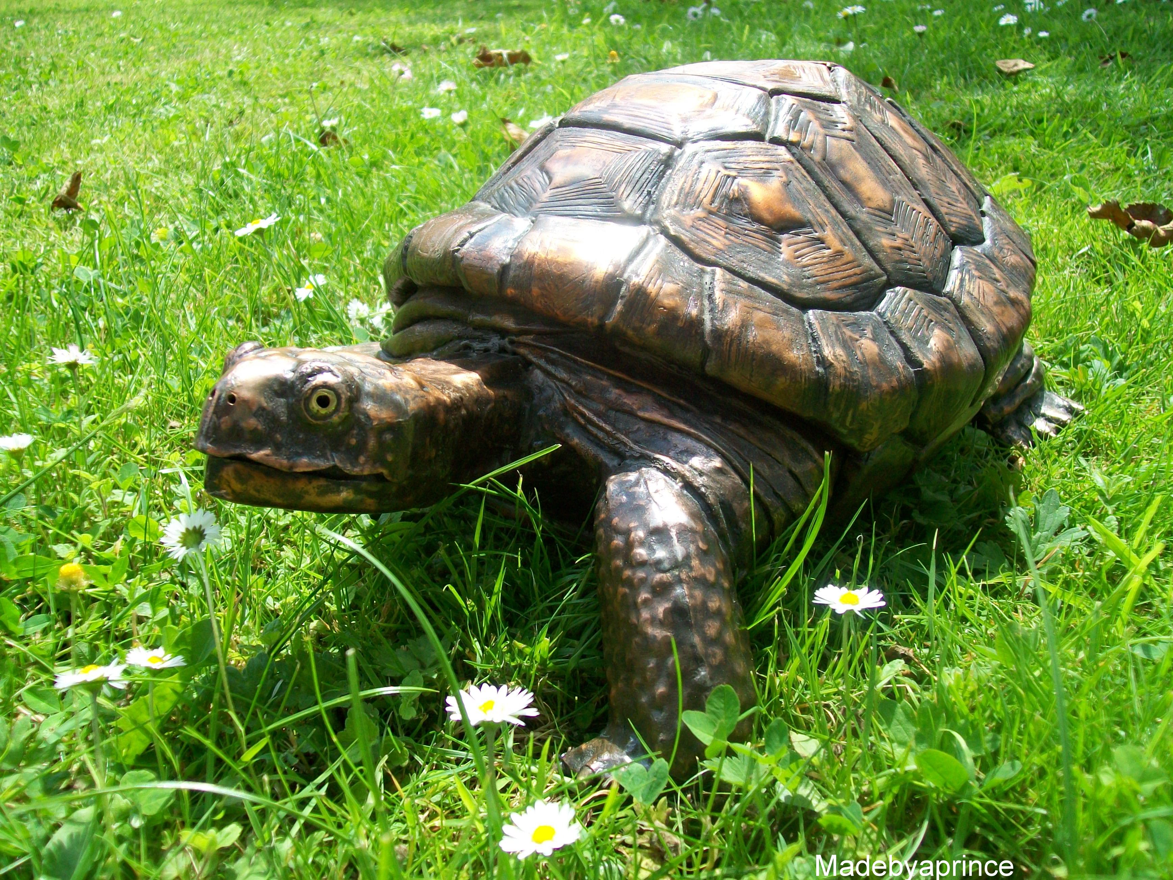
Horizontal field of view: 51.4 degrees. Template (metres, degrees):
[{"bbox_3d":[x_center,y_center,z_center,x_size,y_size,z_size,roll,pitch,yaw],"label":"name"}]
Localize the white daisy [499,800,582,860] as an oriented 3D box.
[{"bbox_3d":[-0.013,0.107,0.335,0.023,0.009,0.023,-9,26,4],"label":"white daisy"}]

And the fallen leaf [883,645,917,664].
[{"bbox_3d":[0.105,0.072,0.410,0.011,0.005,0.009,8,27,16],"label":"fallen leaf"}]

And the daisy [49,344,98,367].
[{"bbox_3d":[-0.248,-0.041,0.590,0.023,0.009,0.023,-7,18,-22],"label":"daisy"}]

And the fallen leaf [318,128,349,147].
[{"bbox_3d":[-0.250,-0.297,1.200,0.034,0.018,0.026,0,26,0],"label":"fallen leaf"}]

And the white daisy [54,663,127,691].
[{"bbox_3d":[-0.157,0.075,0.385,0.024,0.009,0.024,-7,4,3],"label":"white daisy"}]

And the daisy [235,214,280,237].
[{"bbox_3d":[-0.173,-0.113,0.640,0.025,0.007,0.025,-28,22,-9],"label":"daisy"}]

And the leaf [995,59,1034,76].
[{"bbox_3d":[0.527,-0.458,1.500,0.046,0.016,0.034,8,27,17],"label":"leaf"}]

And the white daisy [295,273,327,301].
[{"bbox_3d":[-0.161,-0.089,0.710,0.021,0.007,0.021,-41,34,-5],"label":"white daisy"}]

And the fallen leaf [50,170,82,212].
[{"bbox_3d":[-0.426,-0.204,1.000,0.022,0.027,0.024,-10,27,-21],"label":"fallen leaf"}]

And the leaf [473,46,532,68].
[{"bbox_3d":[-0.108,-0.496,1.580,0.074,0.024,0.036,-2,26,-3],"label":"leaf"}]

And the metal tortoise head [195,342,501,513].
[{"bbox_3d":[-0.086,-0.005,0.445,0.106,0.055,0.058,-12,21,-34],"label":"metal tortoise head"}]

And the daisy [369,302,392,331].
[{"bbox_3d":[-0.127,-0.076,0.755,0.021,0.008,0.021,-35,31,-5],"label":"daisy"}]

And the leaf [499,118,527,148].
[{"bbox_3d":[-0.069,-0.295,1.180,0.040,0.027,0.030,0,26,0],"label":"leaf"}]

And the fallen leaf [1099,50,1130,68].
[{"bbox_3d":[0.671,-0.483,1.550,0.040,0.018,0.030,10,27,20],"label":"fallen leaf"}]

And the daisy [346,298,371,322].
[{"bbox_3d":[-0.138,-0.079,0.740,0.017,0.017,0.009,-18,35,-33],"label":"daisy"}]

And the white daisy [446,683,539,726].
[{"bbox_3d":[-0.026,0.072,0.330,0.025,0.010,0.025,2,16,-1],"label":"white daisy"}]

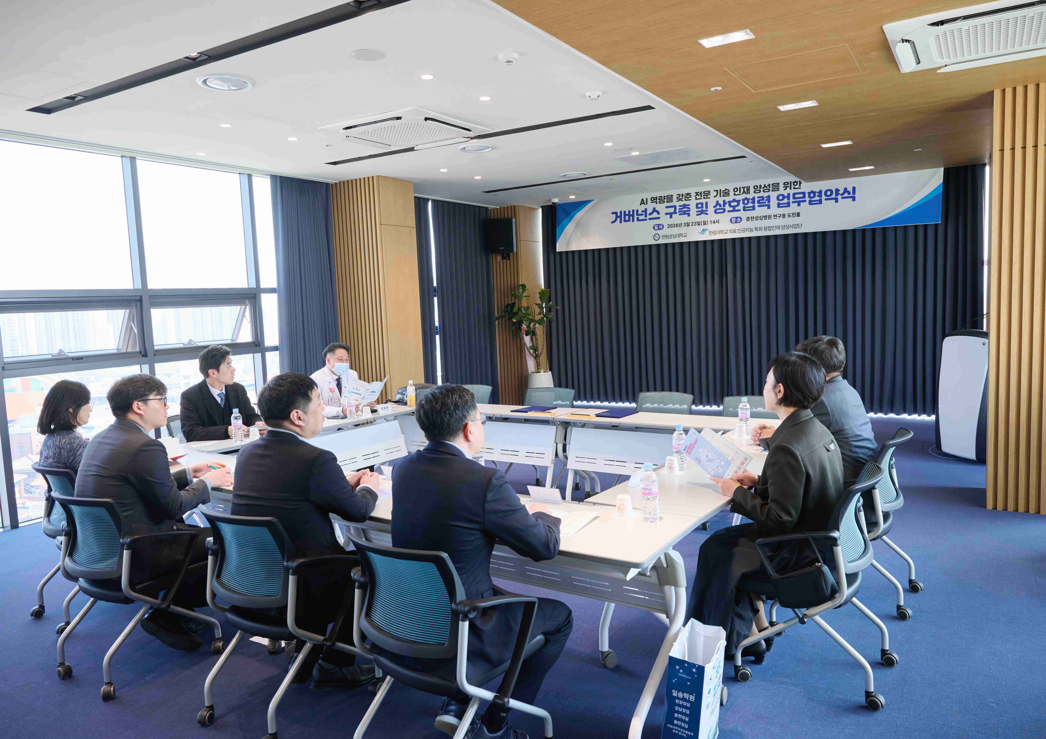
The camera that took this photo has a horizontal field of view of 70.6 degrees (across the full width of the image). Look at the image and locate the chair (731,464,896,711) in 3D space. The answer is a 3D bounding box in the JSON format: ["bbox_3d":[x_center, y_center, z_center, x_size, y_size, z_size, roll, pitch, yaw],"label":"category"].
[{"bbox_3d":[1.201,0.814,2.969,0.560,0.840,0.590,2,7,35],"label":"chair"}]

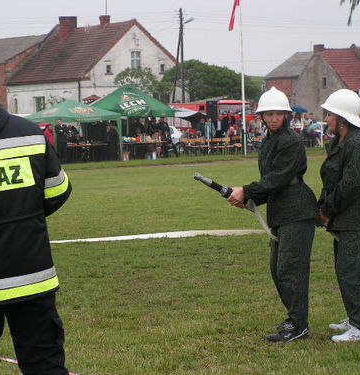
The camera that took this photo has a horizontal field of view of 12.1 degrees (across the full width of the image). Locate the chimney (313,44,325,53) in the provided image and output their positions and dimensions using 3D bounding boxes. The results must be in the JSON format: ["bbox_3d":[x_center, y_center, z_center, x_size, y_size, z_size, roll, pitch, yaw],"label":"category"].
[{"bbox_3d":[11.907,-11.881,146.000,0.750,0.750,0.500,0,2,27],"label":"chimney"}]

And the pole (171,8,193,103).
[{"bbox_3d":[0.066,-7.292,112.000,1.450,9.000,0.600,-1,2,0],"label":"pole"}]

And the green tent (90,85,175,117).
[{"bbox_3d":[-2.403,-3.070,78.000,3.800,3.280,3.800,-2,2,-7],"label":"green tent"}]

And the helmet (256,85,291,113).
[{"bbox_3d":[0.646,-0.604,11.650,0.240,0.175,0.310,-1,7,5],"label":"helmet"}]

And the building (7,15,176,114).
[{"bbox_3d":[-6.234,-8.334,130.516,9.300,8.800,12.000,-3,3,-30],"label":"building"}]

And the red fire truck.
[{"bbox_3d":[1.617,-3.949,104.000,2.450,2.850,6.800,-3,3,-30],"label":"red fire truck"}]

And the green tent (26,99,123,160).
[{"bbox_3d":[-4.436,-2.385,71.000,3.050,2.550,3.050,-3,2,-25],"label":"green tent"}]

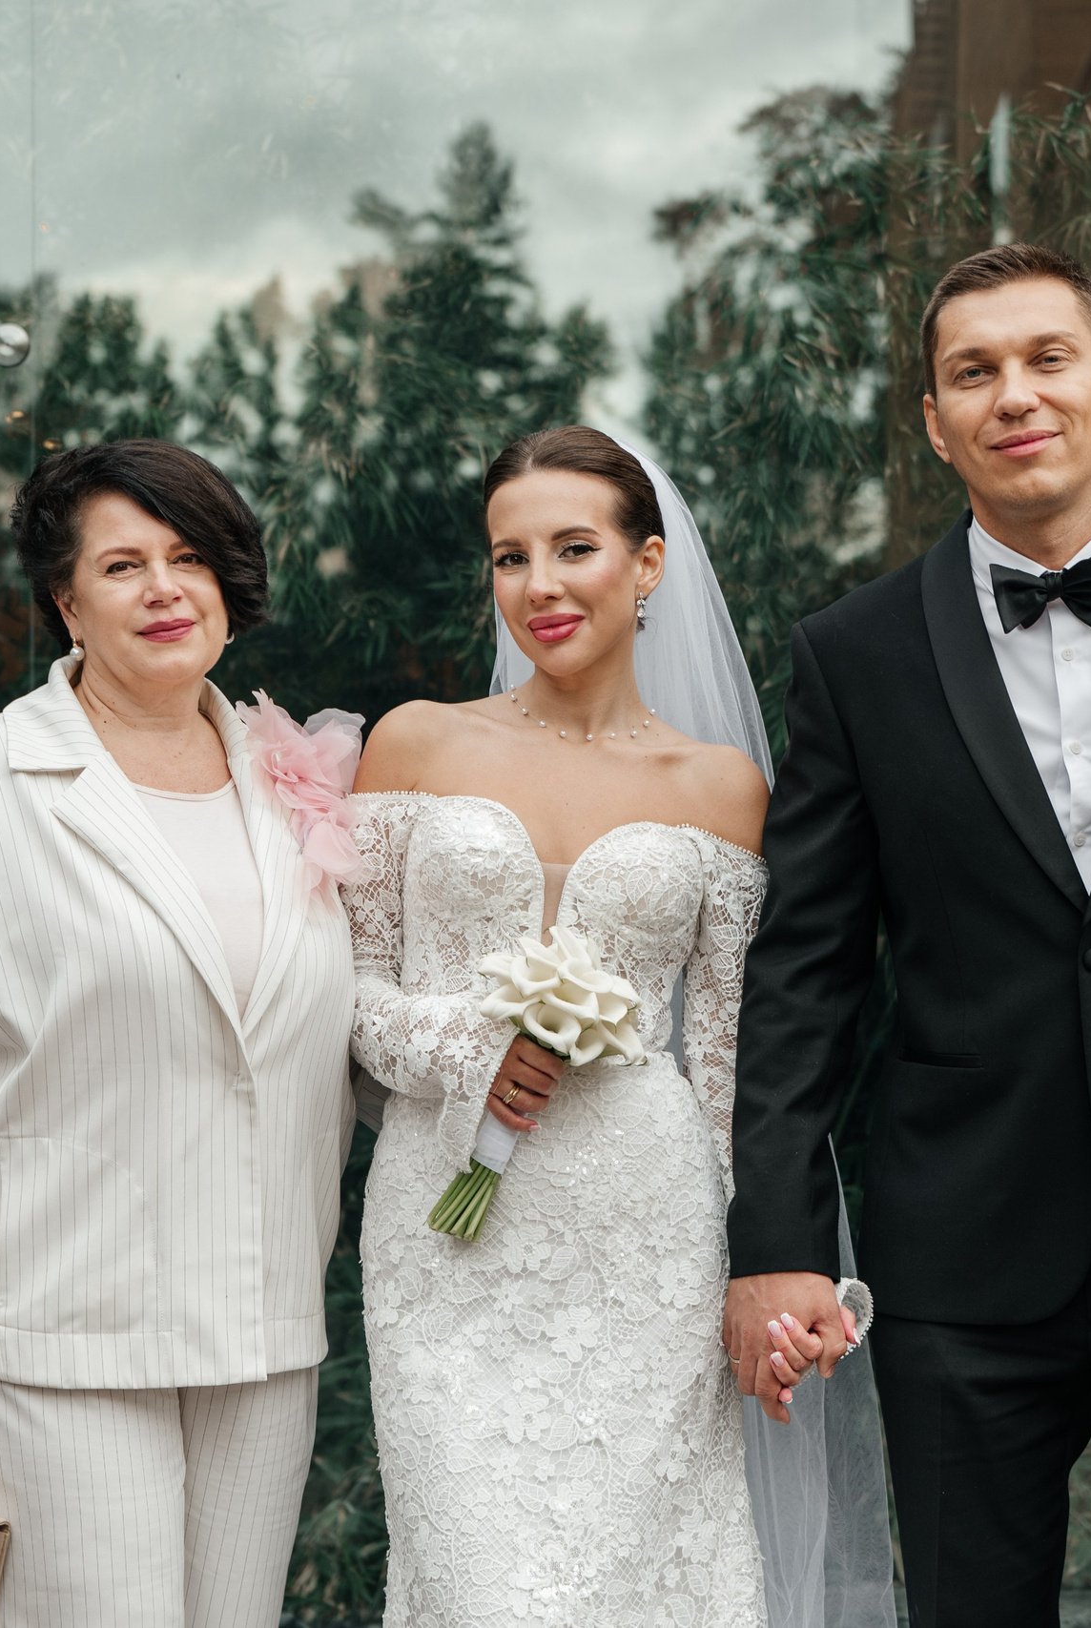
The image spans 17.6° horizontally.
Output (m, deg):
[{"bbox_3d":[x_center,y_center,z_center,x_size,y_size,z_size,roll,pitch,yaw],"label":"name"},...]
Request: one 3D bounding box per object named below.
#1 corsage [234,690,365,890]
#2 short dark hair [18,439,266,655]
[{"bbox_3d":[-0.214,-0.022,3.080,0.120,0.170,0.090,1,-2,-19],"label":"corsage"},{"bbox_3d":[-0.359,-0.235,3.120,0.215,0.195,0.220,-4,-6,-16],"label":"short dark hair"}]

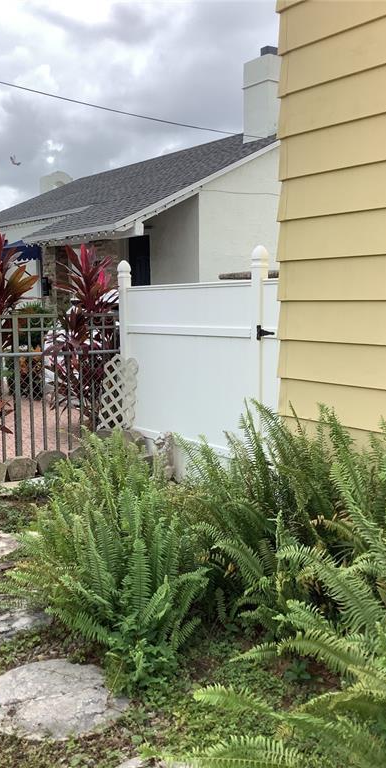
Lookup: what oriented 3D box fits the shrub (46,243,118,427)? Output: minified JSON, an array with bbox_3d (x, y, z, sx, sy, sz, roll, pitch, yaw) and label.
[{"bbox_3d":[-1.063,-0.371,6.803,0.760,1.950,0.760,0,7,0],"label":"shrub"}]

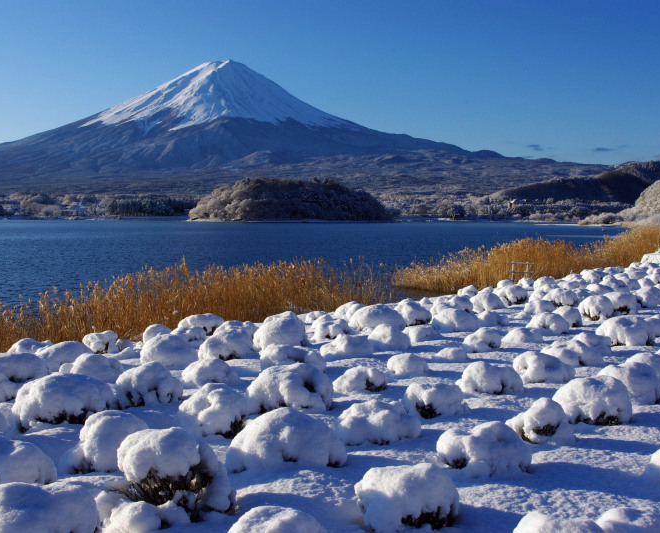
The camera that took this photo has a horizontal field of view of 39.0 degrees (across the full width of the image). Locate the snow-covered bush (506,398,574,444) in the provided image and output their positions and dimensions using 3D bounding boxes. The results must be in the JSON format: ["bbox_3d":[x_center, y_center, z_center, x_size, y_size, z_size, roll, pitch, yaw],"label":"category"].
[{"bbox_3d":[1.857,1.332,8.218,0.569,0.342,0.524,1,3,13],"label":"snow-covered bush"}]

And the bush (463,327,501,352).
[{"bbox_3d":[2.012,0.953,12.259,0.480,0.298,0.480,1,3,9],"label":"bush"}]

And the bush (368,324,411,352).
[{"bbox_3d":[0.800,0.934,12.434,0.572,0.317,0.572,0,3,4],"label":"bush"}]

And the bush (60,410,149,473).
[{"bbox_3d":[-1.588,1.212,6.600,0.627,0.379,0.577,-1,3,-14],"label":"bush"}]

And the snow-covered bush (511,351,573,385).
[{"bbox_3d":[3.039,1.406,13.236,0.894,0.420,0.805,1,3,13],"label":"snow-covered bush"}]

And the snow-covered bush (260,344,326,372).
[{"bbox_3d":[-0.552,1.376,14.092,0.997,0.385,0.898,0,3,-2],"label":"snow-covered bush"}]

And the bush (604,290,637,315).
[{"bbox_3d":[5.321,0.657,17.080,0.630,0.378,0.579,1,3,17],"label":"bush"}]

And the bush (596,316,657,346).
[{"bbox_3d":[4.113,0.881,12.954,0.781,0.368,0.719,1,3,18],"label":"bush"}]

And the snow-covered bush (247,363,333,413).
[{"bbox_3d":[-0.369,1.095,8.706,0.803,0.390,0.738,0,3,-2],"label":"snow-covered bush"}]

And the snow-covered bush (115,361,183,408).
[{"bbox_3d":[-1.883,1.205,9.718,0.694,0.433,0.638,-1,3,-11],"label":"snow-covered bush"}]

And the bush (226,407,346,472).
[{"bbox_3d":[-0.345,1.336,7.473,0.933,0.417,0.859,0,3,-3],"label":"bush"}]

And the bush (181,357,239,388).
[{"bbox_3d":[-1.382,1.212,10.733,0.642,0.309,0.591,0,3,-7],"label":"bush"}]

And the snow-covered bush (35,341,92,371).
[{"bbox_3d":[-3.400,1.122,11.891,0.724,0.361,0.666,-1,3,-16],"label":"snow-covered bush"}]

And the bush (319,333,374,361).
[{"bbox_3d":[0.235,1.086,12.872,0.743,0.326,0.684,0,3,1],"label":"bush"}]

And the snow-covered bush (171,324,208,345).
[{"bbox_3d":[-2.622,1.243,17.279,0.704,0.295,0.634,0,3,-9],"label":"snow-covered bush"}]

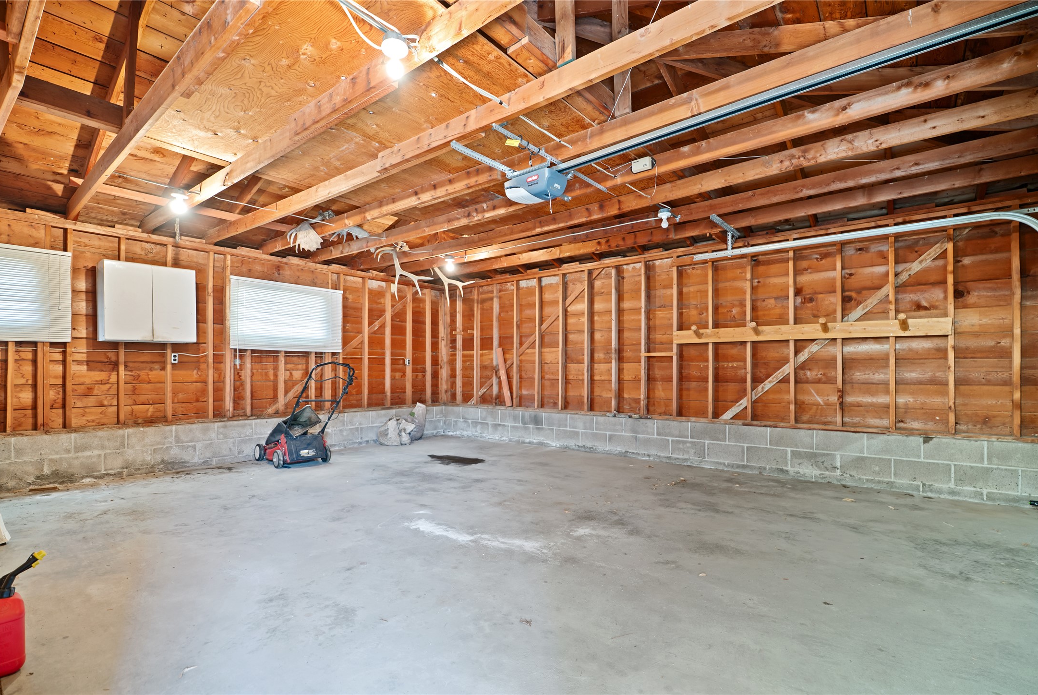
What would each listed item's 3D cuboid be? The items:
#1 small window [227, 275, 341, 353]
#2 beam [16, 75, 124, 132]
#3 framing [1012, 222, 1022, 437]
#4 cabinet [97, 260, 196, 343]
[{"bbox_3d":[-3.022,-0.398,6.149,0.045,0.875,1.420,-2,-3,39],"label":"small window"},{"bbox_3d":[-2.827,-1.549,2.935,0.045,0.145,0.580,-2,-3,39],"label":"beam"},{"bbox_3d":[4.156,-0.220,3.870,0.040,1.929,0.090,-2,-3,39],"label":"framing"},{"bbox_3d":[-3.935,-0.454,4.932,0.305,0.795,0.765,-2,-3,39],"label":"cabinet"}]

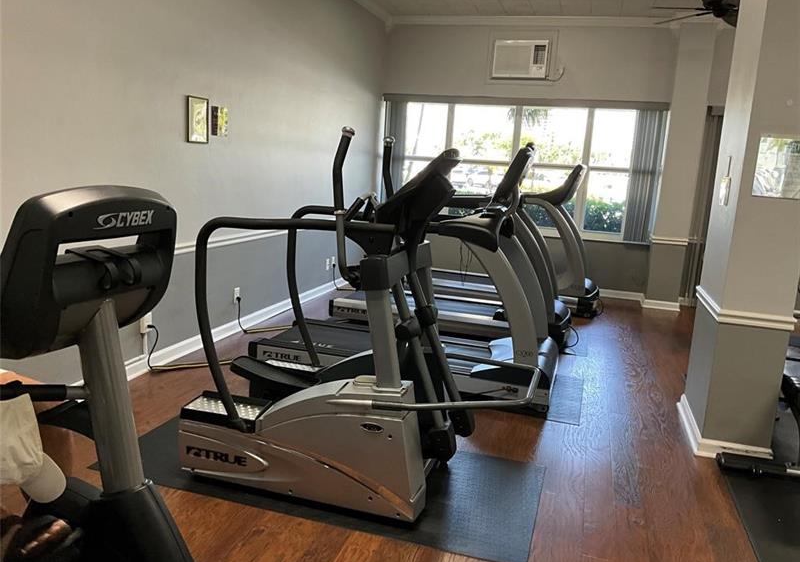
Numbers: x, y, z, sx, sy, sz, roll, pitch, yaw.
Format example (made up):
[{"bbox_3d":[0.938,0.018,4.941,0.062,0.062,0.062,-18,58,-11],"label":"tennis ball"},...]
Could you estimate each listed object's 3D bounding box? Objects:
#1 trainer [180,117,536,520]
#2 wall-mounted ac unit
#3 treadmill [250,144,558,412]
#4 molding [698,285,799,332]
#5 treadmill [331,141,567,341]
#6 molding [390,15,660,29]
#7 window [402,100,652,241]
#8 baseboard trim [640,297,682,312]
[{"bbox_3d":[-0.109,0.107,3.097,1.512,1.545,0.909,6,10,15],"label":"trainer"},{"bbox_3d":[1.385,-2.518,7.647,0.595,0.392,0.284,6,10,15],"label":"wall-mounted ac unit"},{"bbox_3d":[0.081,-0.133,4.455,2.045,1.569,0.852,6,10,15],"label":"treadmill"},{"bbox_3d":[1.885,0.143,3.718,0.369,0.050,0.838,6,10,15],"label":"molding"},{"bbox_3d":[0.525,-0.388,5.997,2.073,1.590,0.838,6,10,15],"label":"treadmill"},{"bbox_3d":[1.401,-2.974,7.682,3.195,0.114,0.099,6,10,15],"label":"molding"},{"bbox_3d":[1.354,-1.333,8.001,2.968,1.491,0.128,6,10,15],"label":"window"},{"bbox_3d":[2.895,0.268,7.423,0.386,0.088,0.043,6,10,15],"label":"baseboard trim"}]

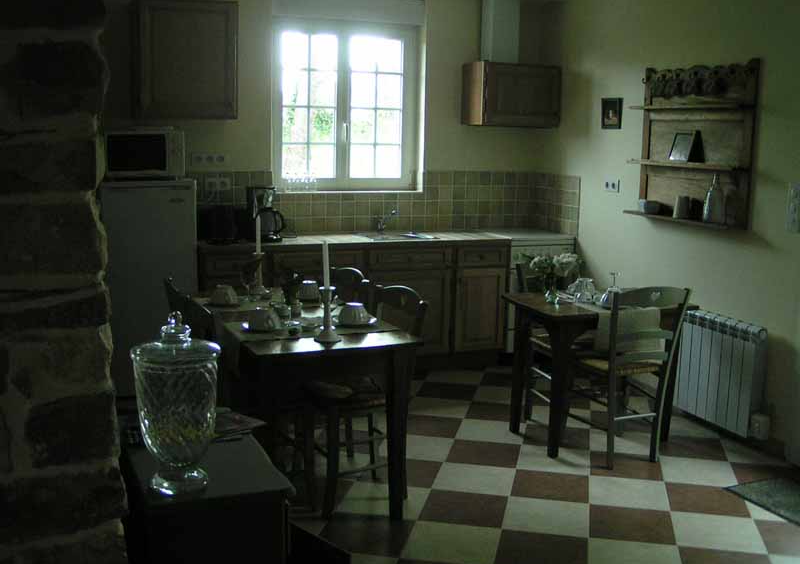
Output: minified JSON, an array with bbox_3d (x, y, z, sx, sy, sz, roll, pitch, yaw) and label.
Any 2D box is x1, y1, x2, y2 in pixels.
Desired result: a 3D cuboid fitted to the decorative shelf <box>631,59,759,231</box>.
[{"bbox_3d":[1.580,-0.761,4.842,0.170,0.870,0.890,-2,10,-21],"label":"decorative shelf"}]

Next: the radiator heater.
[{"bbox_3d":[1.680,0.470,4.691,0.100,0.570,0.630,-2,10,-21],"label":"radiator heater"}]

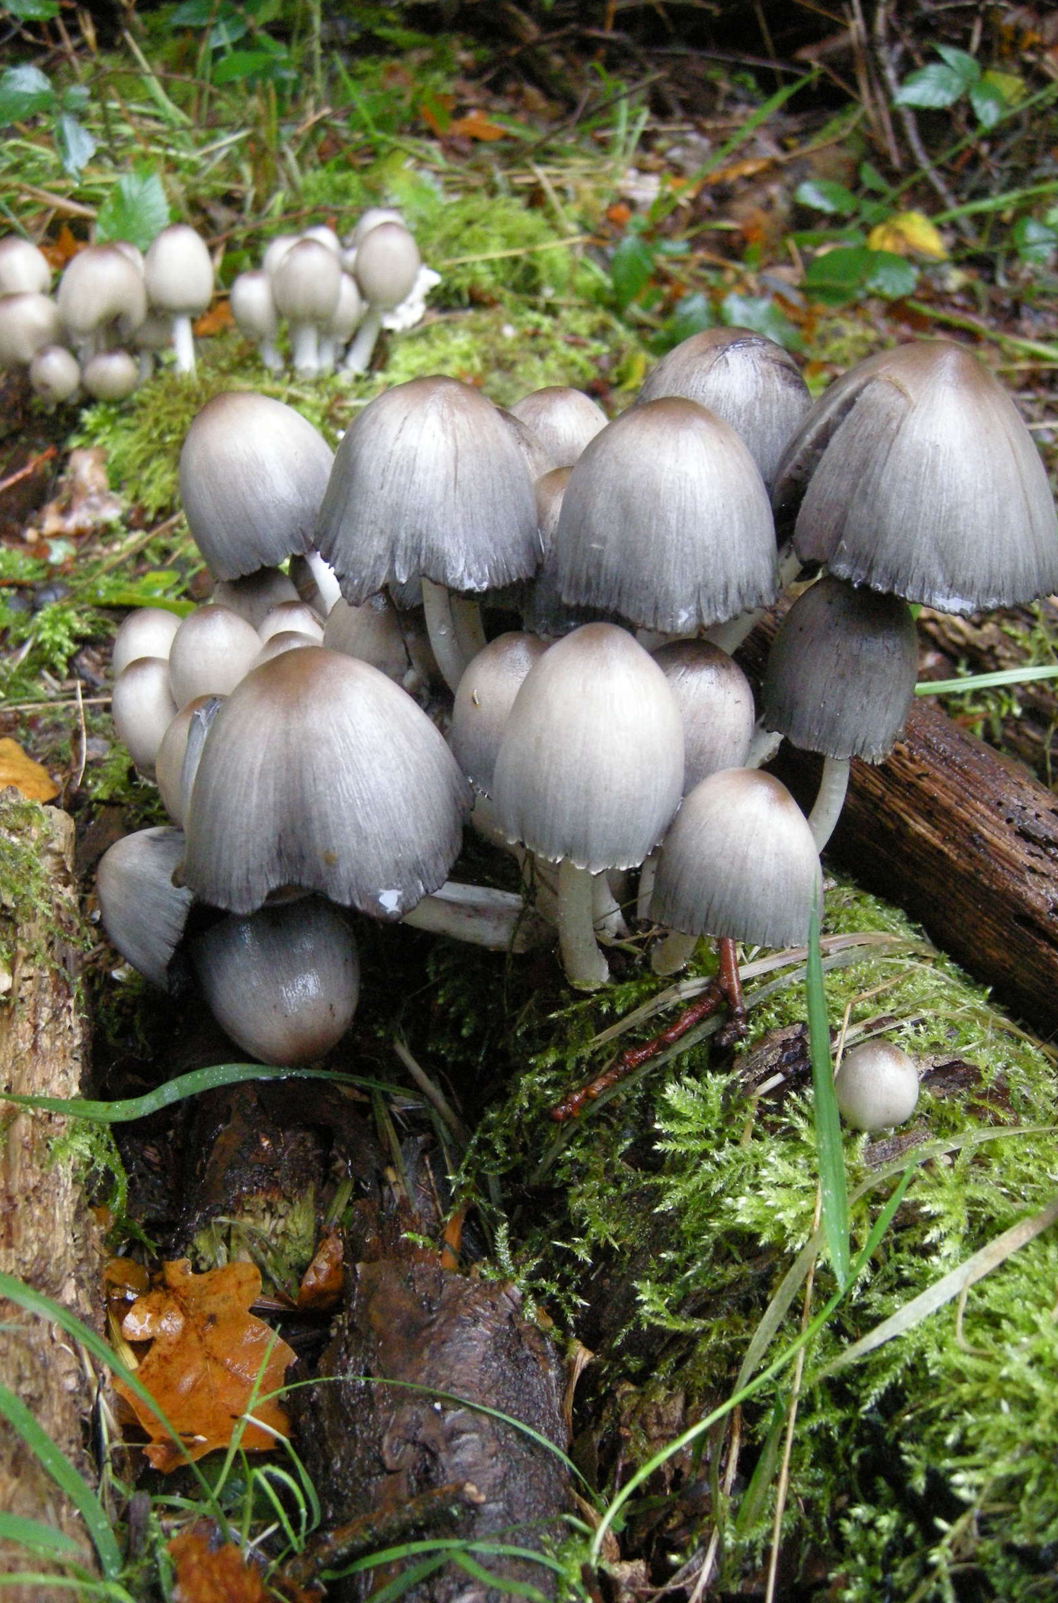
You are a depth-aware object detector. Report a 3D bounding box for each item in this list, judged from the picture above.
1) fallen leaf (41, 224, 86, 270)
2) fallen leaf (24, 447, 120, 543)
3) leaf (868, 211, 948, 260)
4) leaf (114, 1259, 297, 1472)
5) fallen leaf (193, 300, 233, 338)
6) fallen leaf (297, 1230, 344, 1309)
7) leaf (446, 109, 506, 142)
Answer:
[{"bbox_3d":[-0.264,-0.315,0.920,0.028,0.023,0.024,0,32,0],"label":"fallen leaf"},{"bbox_3d":[-0.177,-0.119,0.630,0.035,0.025,0.034,0,32,0],"label":"fallen leaf"},{"bbox_3d":[0.240,-0.360,1.030,0.051,0.021,0.040,0,32,0],"label":"leaf"},{"bbox_3d":[-0.081,0.138,0.400,0.044,0.014,0.055,-6,33,-10],"label":"leaf"},{"bbox_3d":[-0.155,-0.239,0.800,0.023,0.015,0.023,0,32,0],"label":"fallen leaf"},{"bbox_3d":[-0.053,0.120,0.415,0.012,0.018,0.012,0,32,0],"label":"fallen leaf"},{"bbox_3d":[-0.041,-0.522,1.250,0.046,0.019,0.038,0,32,0],"label":"leaf"}]

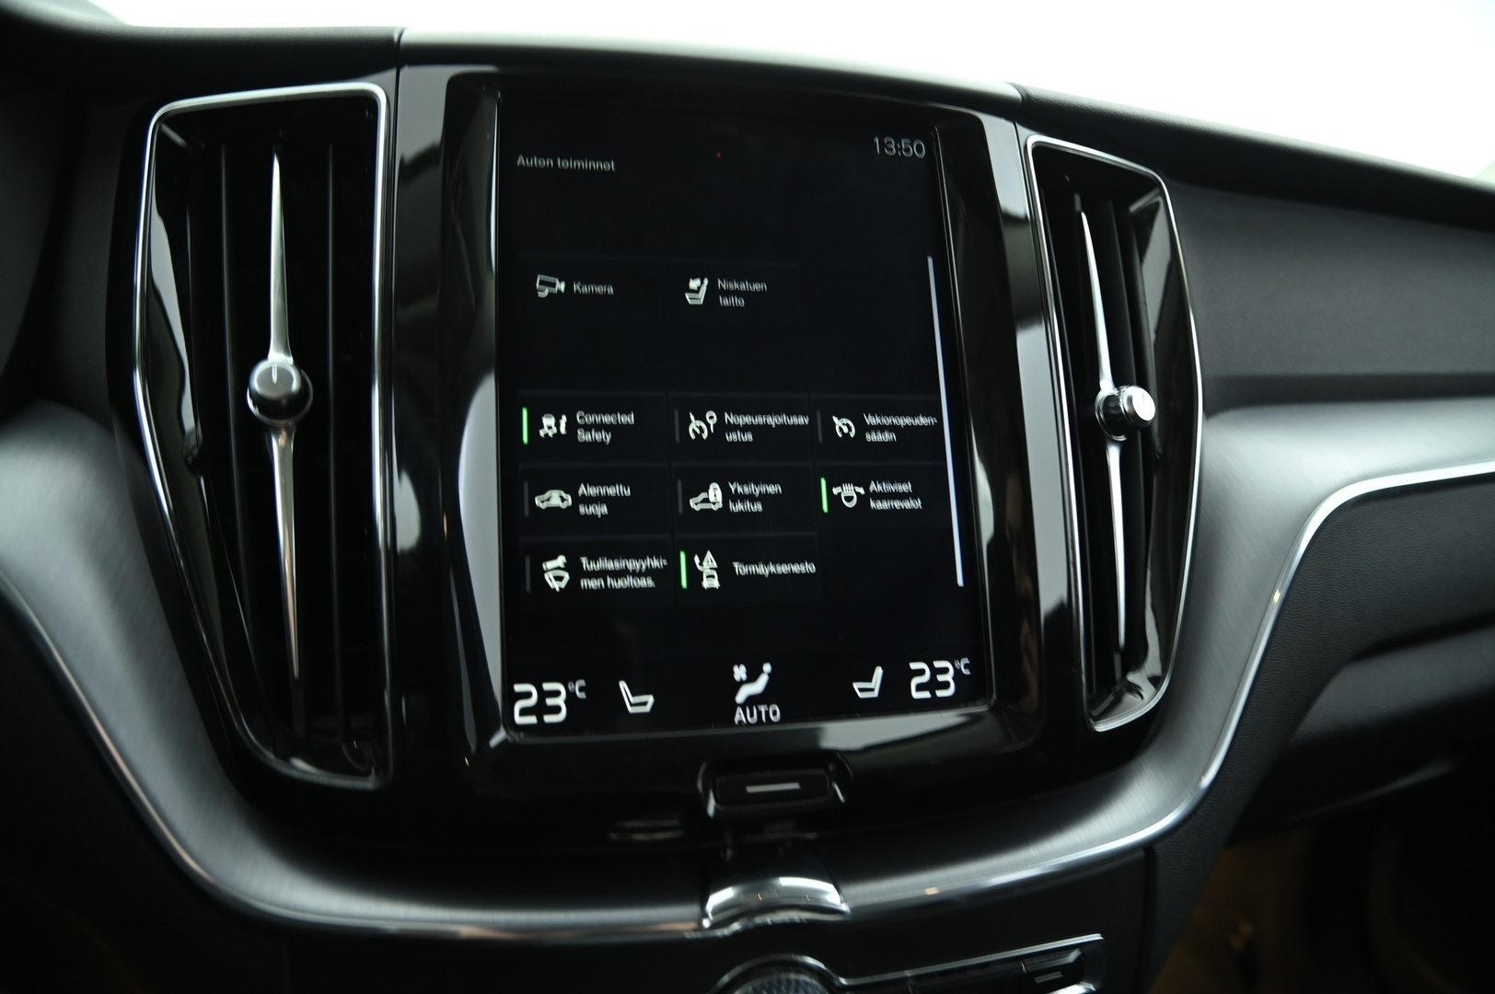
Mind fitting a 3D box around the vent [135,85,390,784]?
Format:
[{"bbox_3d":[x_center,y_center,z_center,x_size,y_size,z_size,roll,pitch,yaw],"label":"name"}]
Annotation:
[{"bbox_3d":[-0.131,-0.021,0.270,0.072,0.195,0.034,-5,-10,4],"label":"vent"}]

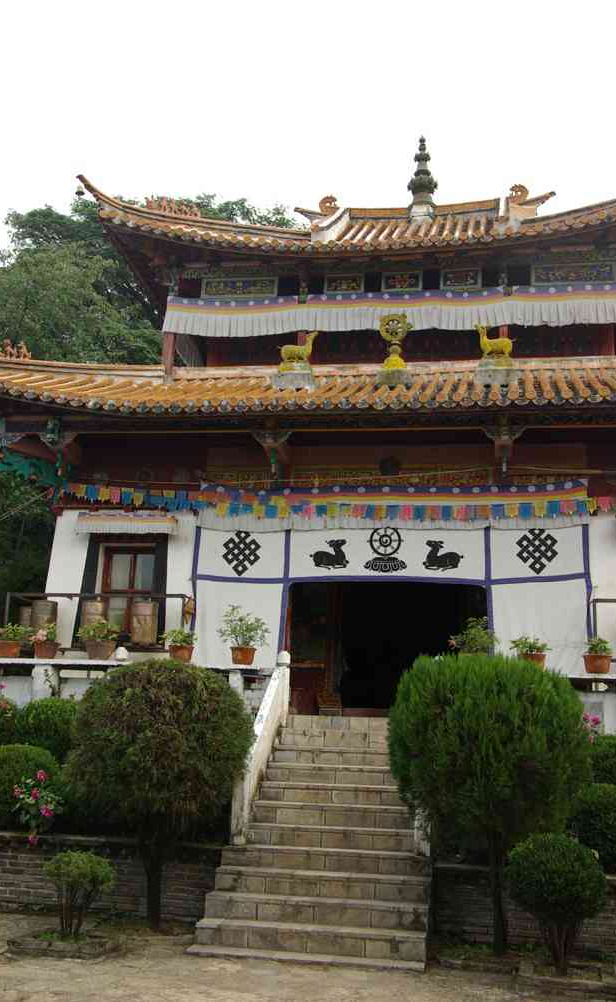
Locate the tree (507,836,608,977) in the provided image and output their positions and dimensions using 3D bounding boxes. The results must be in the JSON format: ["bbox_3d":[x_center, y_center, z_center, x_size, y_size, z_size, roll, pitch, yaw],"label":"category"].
[{"bbox_3d":[1.827,2.954,8.157,0.722,1.005,0.701,0,-13,11],"label":"tree"}]

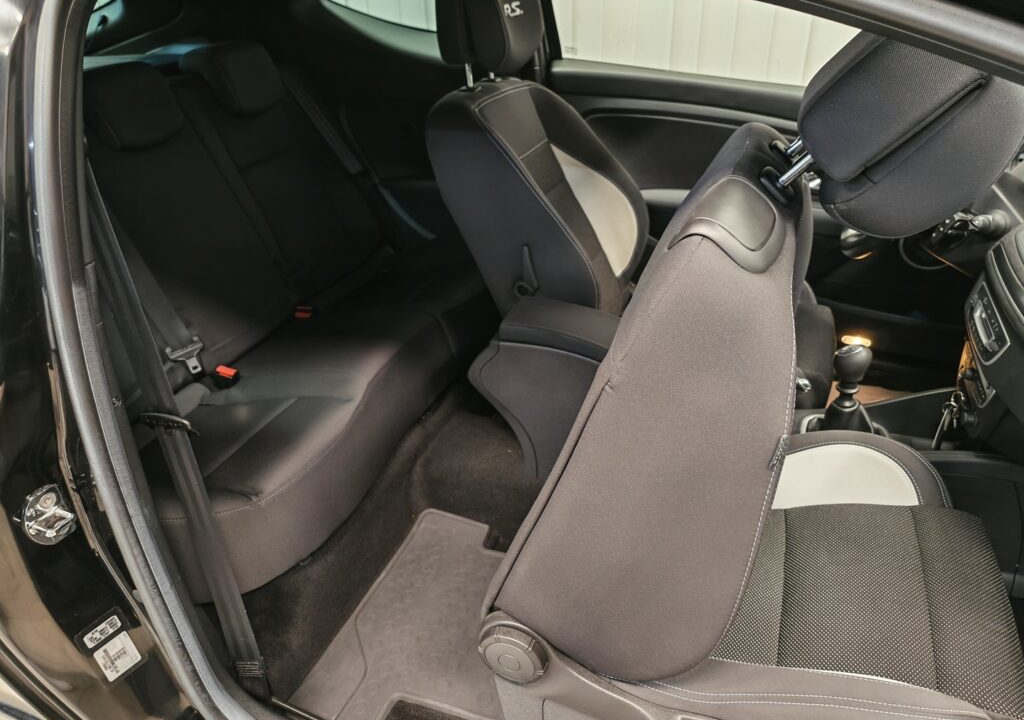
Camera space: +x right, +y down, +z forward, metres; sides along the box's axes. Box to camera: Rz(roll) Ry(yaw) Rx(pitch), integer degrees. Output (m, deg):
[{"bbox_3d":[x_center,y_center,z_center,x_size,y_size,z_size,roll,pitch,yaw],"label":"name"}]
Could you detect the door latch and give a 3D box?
[{"bbox_3d":[-0.501,0.169,0.735,0.036,0.064,0.045,13,34,25],"label":"door latch"}]

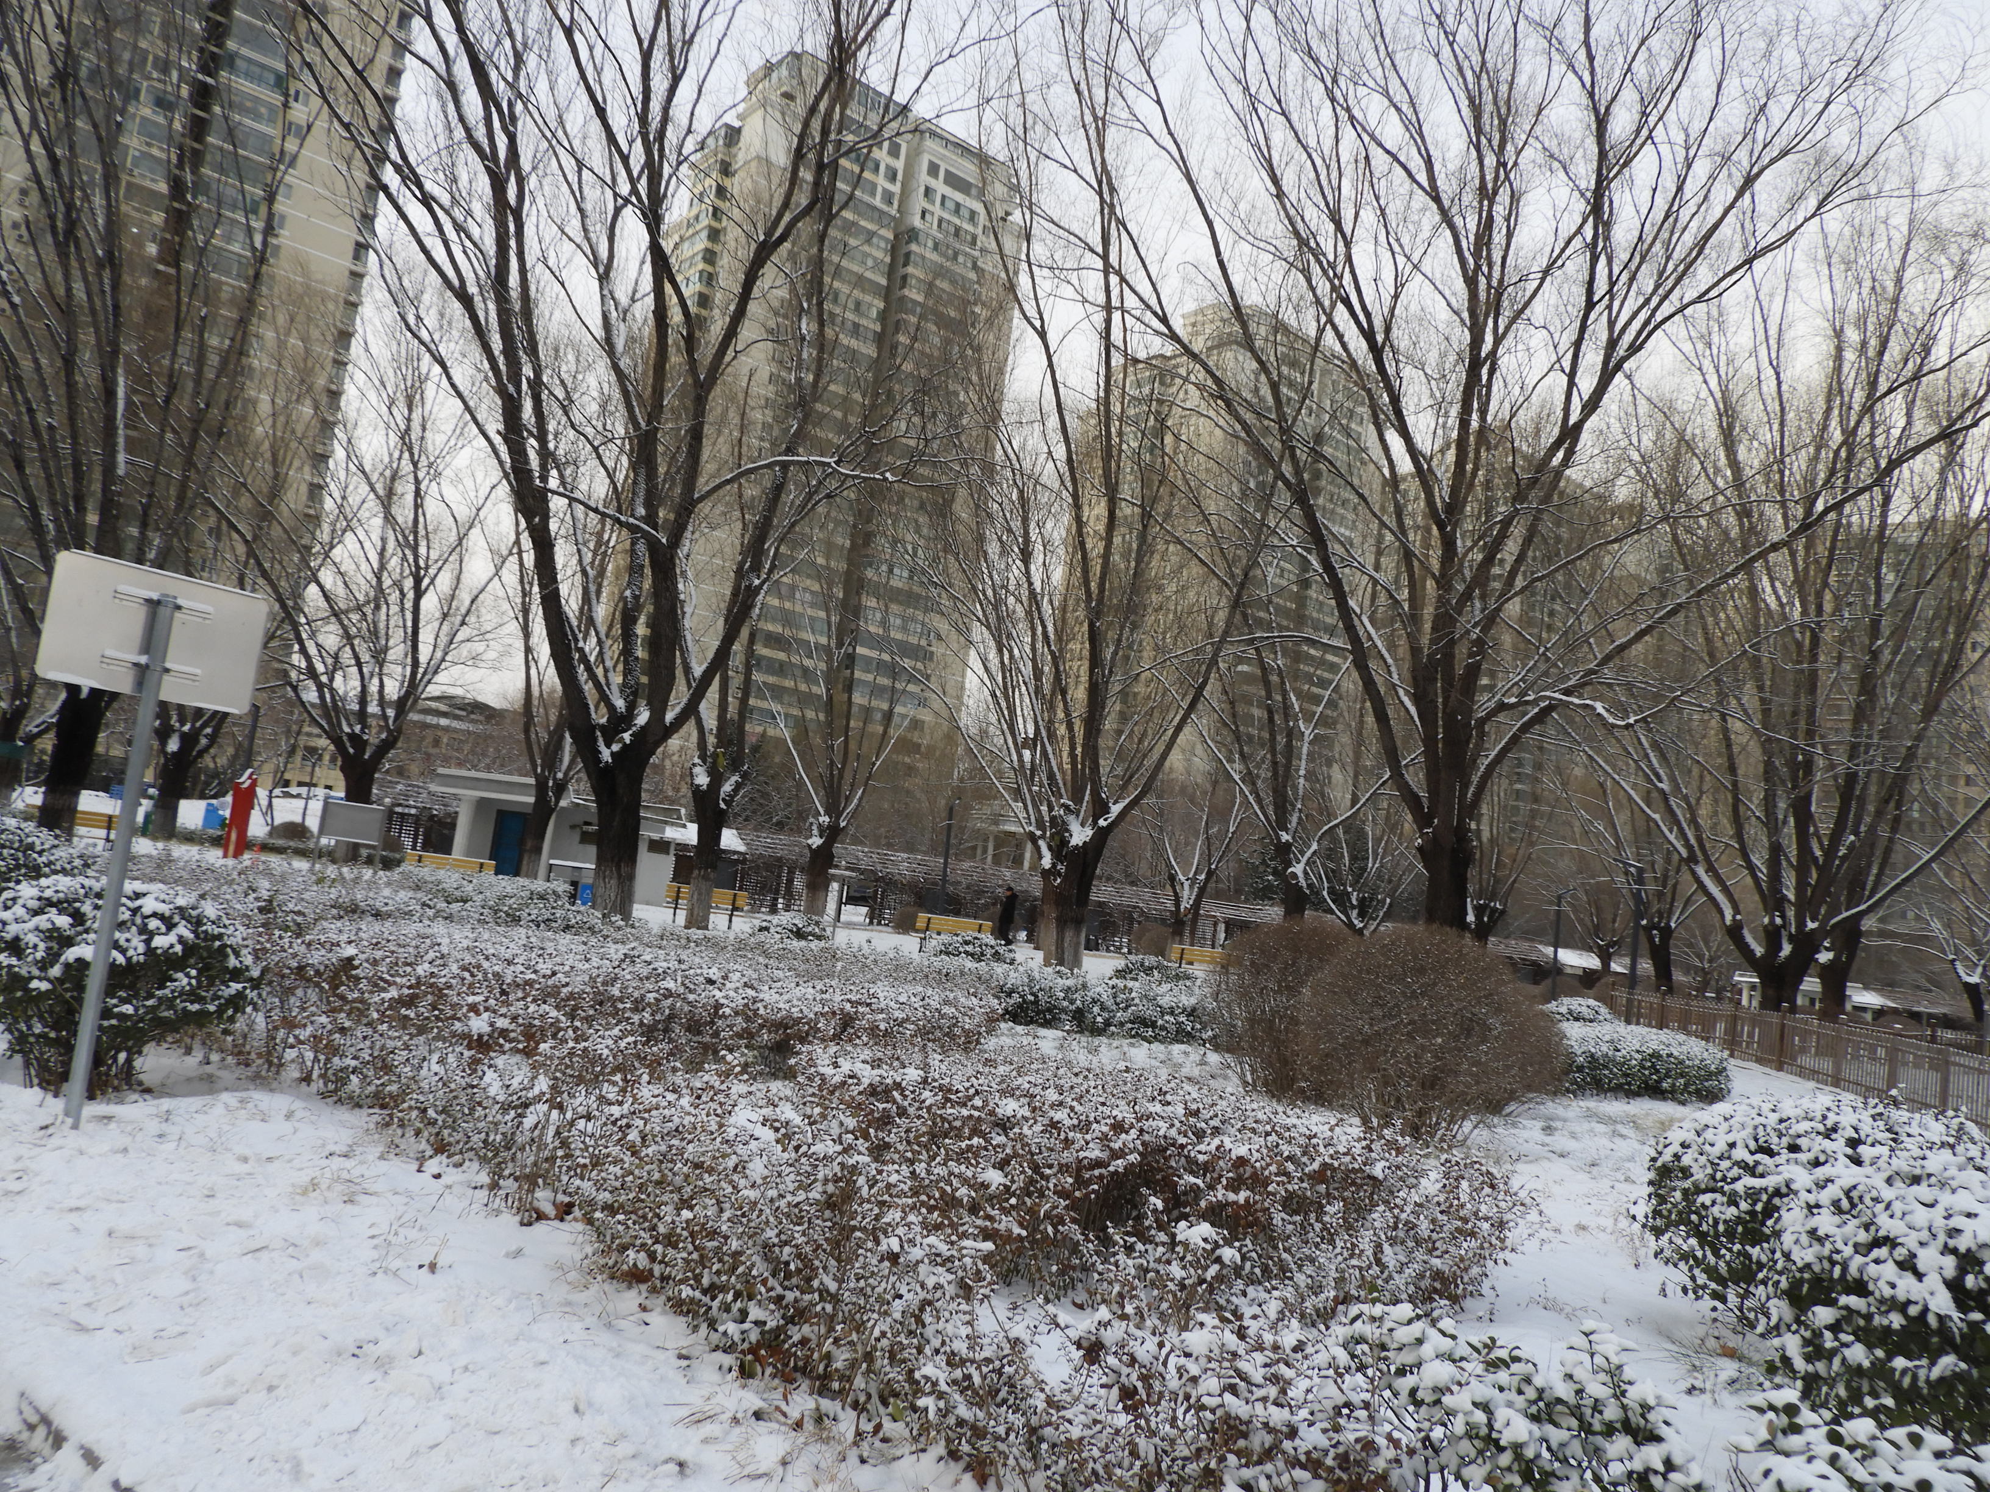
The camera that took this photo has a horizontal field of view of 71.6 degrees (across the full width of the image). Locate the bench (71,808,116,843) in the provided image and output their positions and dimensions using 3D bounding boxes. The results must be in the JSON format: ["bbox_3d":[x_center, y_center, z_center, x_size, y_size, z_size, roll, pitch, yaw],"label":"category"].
[{"bbox_3d":[-20.910,1.924,31.400,1.820,0.820,0.580,11,-7,-33],"label":"bench"}]

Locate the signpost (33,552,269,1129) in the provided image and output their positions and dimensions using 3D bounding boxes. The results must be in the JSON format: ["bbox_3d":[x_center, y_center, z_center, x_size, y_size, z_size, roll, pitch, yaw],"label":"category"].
[{"bbox_3d":[-3.922,0.437,6.193,0.120,2.470,0.870,1,-8,44],"label":"signpost"}]

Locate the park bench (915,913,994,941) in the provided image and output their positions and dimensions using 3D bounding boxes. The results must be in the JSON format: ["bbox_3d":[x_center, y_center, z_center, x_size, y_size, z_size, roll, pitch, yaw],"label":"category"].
[{"bbox_3d":[-0.877,4.136,29.441,1.650,0.800,0.600,9,-6,-14],"label":"park bench"}]

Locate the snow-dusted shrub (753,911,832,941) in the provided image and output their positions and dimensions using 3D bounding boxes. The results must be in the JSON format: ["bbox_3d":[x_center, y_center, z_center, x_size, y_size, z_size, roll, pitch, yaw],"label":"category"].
[{"bbox_3d":[-4.136,3.656,28.235,1.450,0.680,1.350,8,-6,-7],"label":"snow-dusted shrub"}]

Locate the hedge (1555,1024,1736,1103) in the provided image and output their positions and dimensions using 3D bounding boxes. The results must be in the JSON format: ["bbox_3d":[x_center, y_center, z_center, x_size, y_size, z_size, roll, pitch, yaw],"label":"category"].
[{"bbox_3d":[8.414,4.191,18.440,2.450,0.770,1.900,4,-7,25],"label":"hedge"}]

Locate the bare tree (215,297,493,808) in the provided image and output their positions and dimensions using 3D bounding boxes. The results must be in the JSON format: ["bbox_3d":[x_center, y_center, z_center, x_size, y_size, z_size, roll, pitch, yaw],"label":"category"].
[{"bbox_3d":[-19.332,-4.037,42.000,7.400,15.200,7.200,10,-7,-24],"label":"bare tree"}]

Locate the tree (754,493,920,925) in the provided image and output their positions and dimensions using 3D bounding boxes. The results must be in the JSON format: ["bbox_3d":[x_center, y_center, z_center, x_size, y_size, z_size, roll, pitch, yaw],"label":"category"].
[{"bbox_3d":[-3.849,-0.727,35.054,3.900,10.800,3.900,7,-6,0],"label":"tree"}]

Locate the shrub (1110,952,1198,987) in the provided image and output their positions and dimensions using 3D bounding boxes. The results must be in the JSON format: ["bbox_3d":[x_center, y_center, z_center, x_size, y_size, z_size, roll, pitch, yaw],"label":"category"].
[{"bbox_3d":[2.945,4.251,25.500,1.600,0.650,1.500,6,-6,6],"label":"shrub"}]

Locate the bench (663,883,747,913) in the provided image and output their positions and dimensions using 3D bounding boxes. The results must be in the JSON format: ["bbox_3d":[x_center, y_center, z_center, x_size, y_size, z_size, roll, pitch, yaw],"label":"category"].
[{"bbox_3d":[-6.319,3.549,30.200,1.760,0.820,0.580,8,-6,-12],"label":"bench"}]

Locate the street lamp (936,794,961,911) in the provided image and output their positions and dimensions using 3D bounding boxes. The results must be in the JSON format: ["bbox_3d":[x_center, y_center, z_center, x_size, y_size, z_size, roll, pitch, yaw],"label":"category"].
[{"bbox_3d":[-1.379,3.599,41.213,0.550,4.150,0.300,7,-6,0],"label":"street lamp"}]

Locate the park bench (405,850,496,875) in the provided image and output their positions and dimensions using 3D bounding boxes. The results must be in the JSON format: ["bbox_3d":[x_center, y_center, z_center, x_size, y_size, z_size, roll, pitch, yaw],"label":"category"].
[{"bbox_3d":[-10.768,2.646,27.241,1.650,0.800,0.600,8,-6,-11],"label":"park bench"}]

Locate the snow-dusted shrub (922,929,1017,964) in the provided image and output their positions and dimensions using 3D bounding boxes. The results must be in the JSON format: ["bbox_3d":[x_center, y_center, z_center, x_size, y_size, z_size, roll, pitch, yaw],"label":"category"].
[{"bbox_3d":[-0.496,4.041,27.500,1.850,0.660,1.600,7,-6,-1],"label":"snow-dusted shrub"}]

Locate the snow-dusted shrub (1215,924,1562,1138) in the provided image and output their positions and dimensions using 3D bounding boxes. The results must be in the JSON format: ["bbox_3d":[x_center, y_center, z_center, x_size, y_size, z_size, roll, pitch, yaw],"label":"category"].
[{"bbox_3d":[3.593,2.486,12.487,2.750,1.700,2.400,5,-6,17],"label":"snow-dusted shrub"}]

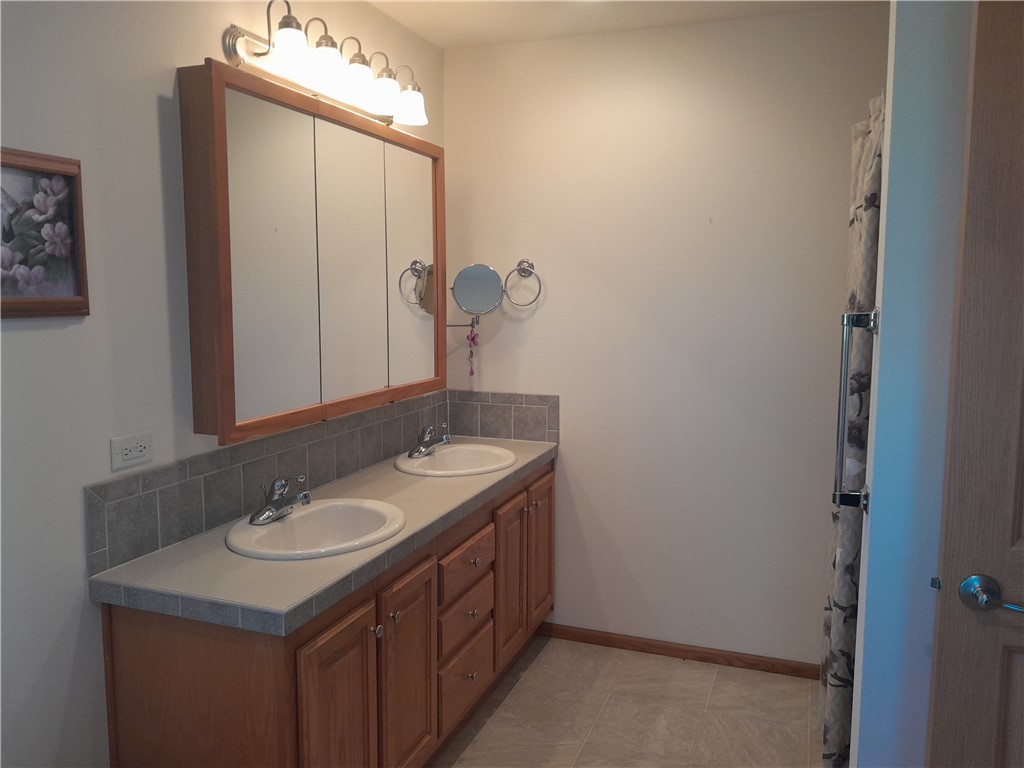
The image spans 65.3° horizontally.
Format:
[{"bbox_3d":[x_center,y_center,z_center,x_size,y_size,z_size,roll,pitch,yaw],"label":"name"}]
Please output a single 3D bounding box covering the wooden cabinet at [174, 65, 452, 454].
[{"bbox_3d":[-0.525,-0.372,2.506,0.113,0.905,1.266,3,7,20],"label":"wooden cabinet"}]

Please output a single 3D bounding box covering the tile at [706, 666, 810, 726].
[{"bbox_3d":[0.898,1.130,2.894,0.338,0.010,0.350,3,7,20],"label":"tile"}]

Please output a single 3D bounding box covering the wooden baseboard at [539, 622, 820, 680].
[{"bbox_3d":[0.643,1.058,3.175,1.098,0.066,0.013,3,7,20],"label":"wooden baseboard"}]

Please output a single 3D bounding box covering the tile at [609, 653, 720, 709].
[{"bbox_3d":[0.585,1.115,3.009,0.331,0.010,0.350,3,7,20],"label":"tile"}]

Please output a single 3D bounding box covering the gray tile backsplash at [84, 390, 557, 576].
[{"bbox_3d":[-0.358,0.233,2.478,0.499,0.202,1.834,3,7,20],"label":"gray tile backsplash"}]

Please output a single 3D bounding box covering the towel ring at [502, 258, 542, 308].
[{"bbox_3d":[0.048,-0.406,3.208,0.152,0.187,0.057,3,7,20],"label":"towel ring"}]

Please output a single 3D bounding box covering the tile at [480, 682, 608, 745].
[{"bbox_3d":[0.142,1.135,2.804,0.348,0.010,0.345,3,7,20],"label":"tile"}]

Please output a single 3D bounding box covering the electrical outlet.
[{"bbox_3d":[-0.860,0.153,1.815,0.008,0.073,0.116,3,7,20],"label":"electrical outlet"}]

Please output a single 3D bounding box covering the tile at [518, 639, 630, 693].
[{"bbox_3d":[0.266,1.099,3.126,0.348,0.010,0.350,3,7,20],"label":"tile"}]

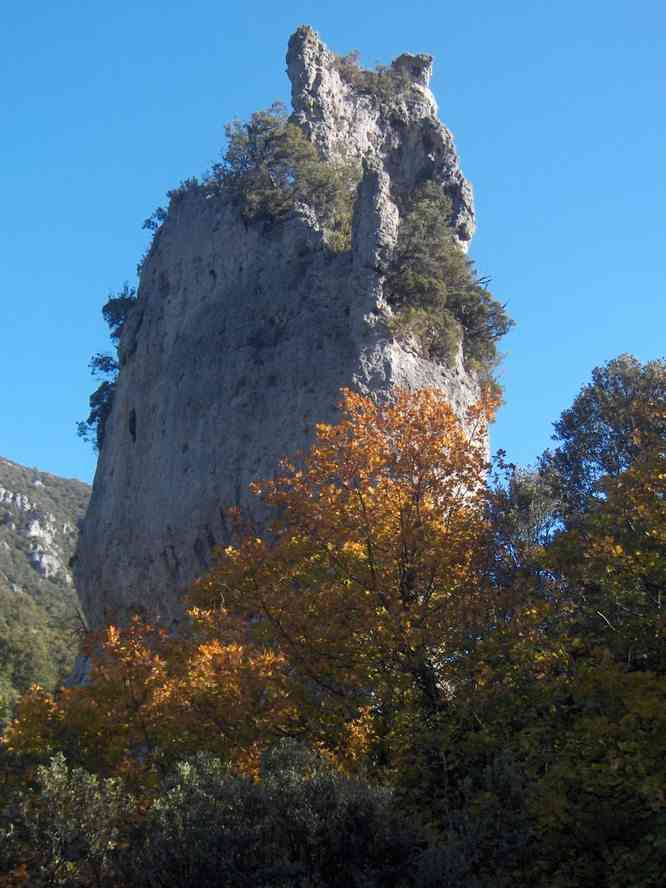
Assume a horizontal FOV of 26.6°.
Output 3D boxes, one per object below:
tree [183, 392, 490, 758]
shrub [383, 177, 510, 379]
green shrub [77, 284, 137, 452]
[{"bbox_3d":[0.194,2.819,27.000,5.445,6.957,5.200,0,-12,0],"label":"tree"},{"bbox_3d":[4.383,-6.403,55.000,4.558,6.837,4.000,0,-12,0],"label":"shrub"},{"bbox_3d":[-8.949,-2.959,56.000,1.766,6.444,2.600,0,-12,0],"label":"green shrub"}]

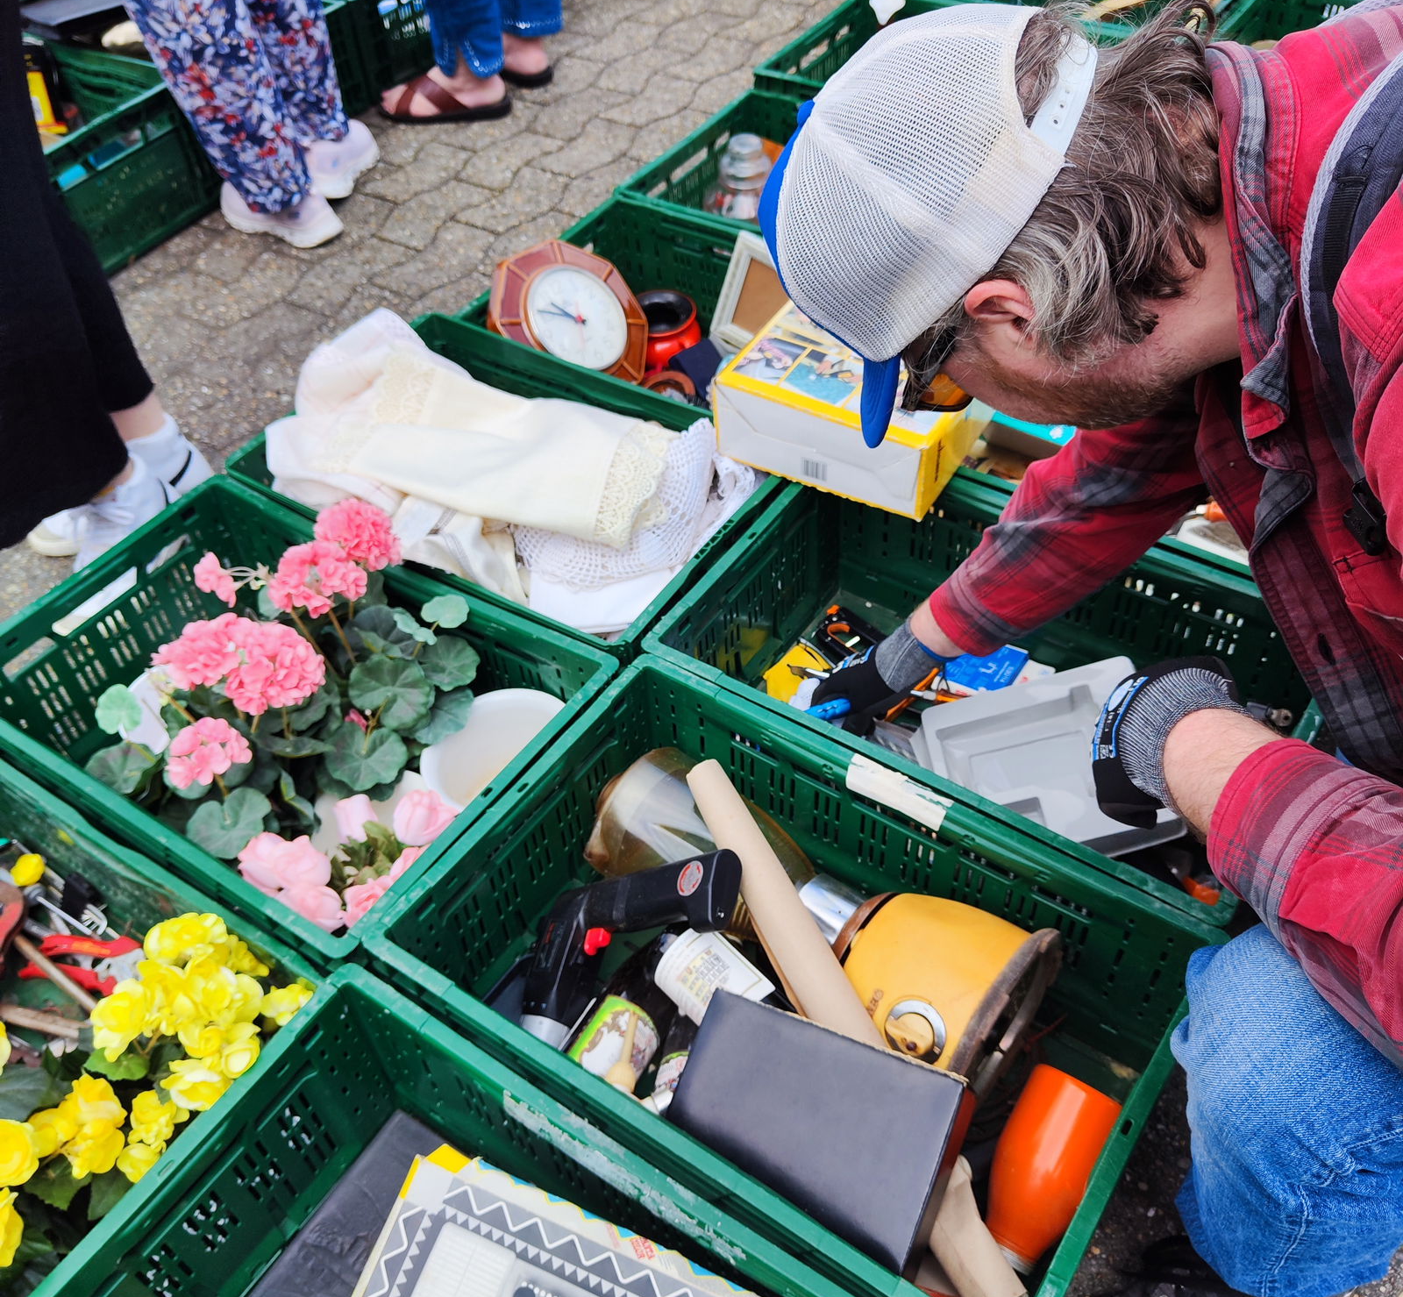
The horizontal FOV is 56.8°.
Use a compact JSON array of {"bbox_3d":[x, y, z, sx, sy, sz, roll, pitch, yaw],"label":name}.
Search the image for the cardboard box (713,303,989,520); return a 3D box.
[{"bbox_3d":[0.205,-0.316,1.525,0.259,0.100,0.300,22,52,23],"label":"cardboard box"}]

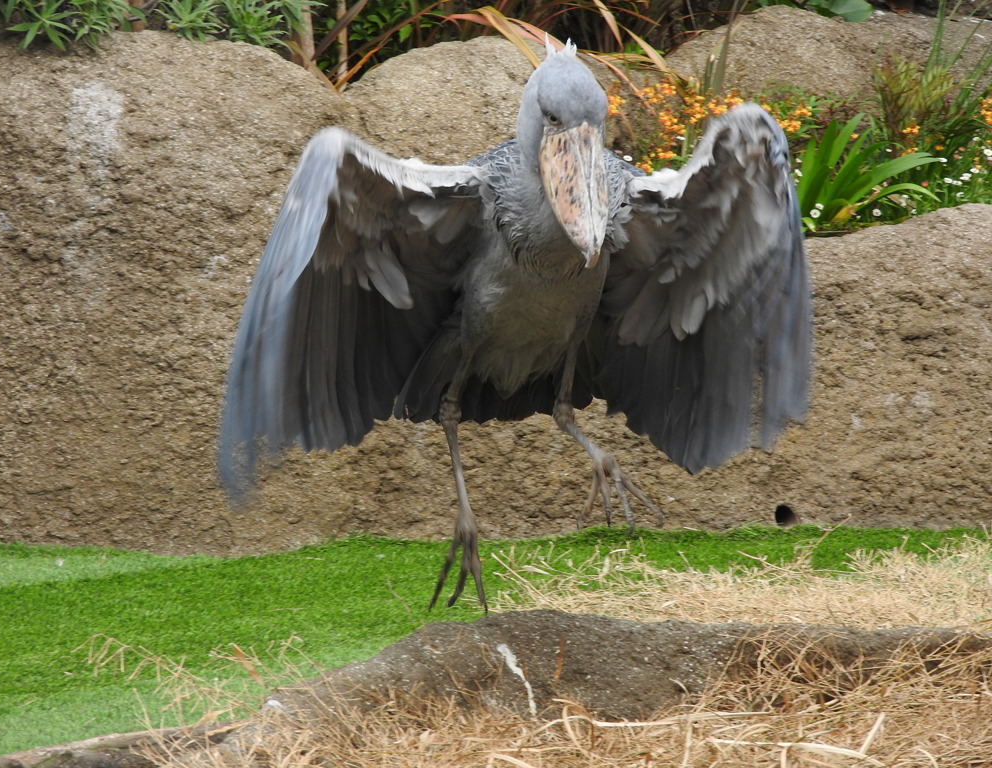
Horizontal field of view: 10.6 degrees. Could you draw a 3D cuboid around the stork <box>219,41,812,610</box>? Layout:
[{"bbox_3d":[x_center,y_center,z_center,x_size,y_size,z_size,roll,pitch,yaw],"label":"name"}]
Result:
[{"bbox_3d":[0.037,-0.110,10.000,1.110,1.030,0.650,-1,8,-6],"label":"stork"}]

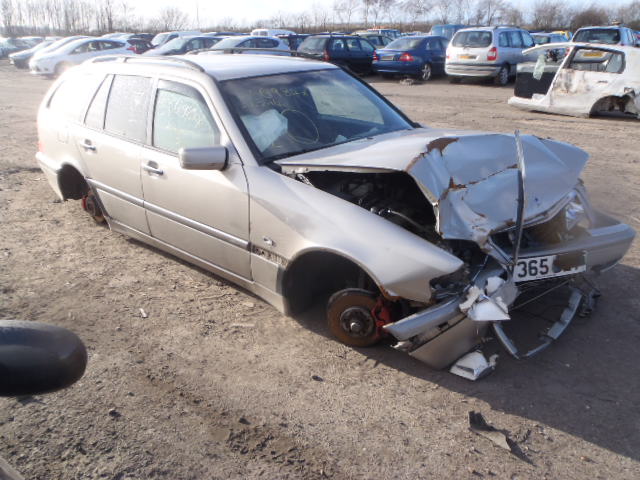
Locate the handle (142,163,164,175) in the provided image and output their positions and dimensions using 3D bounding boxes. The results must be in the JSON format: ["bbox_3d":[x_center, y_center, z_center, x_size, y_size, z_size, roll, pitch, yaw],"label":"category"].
[{"bbox_3d":[-1.018,-0.428,3.148,0.220,0.045,0.050,18,28,39],"label":"handle"}]

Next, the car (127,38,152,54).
[{"bbox_3d":[-9.005,-9.205,25.674,1.740,1.440,4.300,18,28,39],"label":"car"}]

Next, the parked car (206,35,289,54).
[{"bbox_3d":[-3.252,-7.356,20.733,1.730,1.470,4.150,19,29,41],"label":"parked car"}]

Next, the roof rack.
[{"bbox_3d":[-1.259,-1.213,3.532,1.560,0.090,0.050,18,28,39],"label":"roof rack"}]

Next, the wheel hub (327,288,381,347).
[{"bbox_3d":[0.155,0.386,2.486,0.290,0.290,0.120,18,28,39],"label":"wheel hub"}]

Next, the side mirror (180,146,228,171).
[{"bbox_3d":[-0.597,-0.427,2.672,0.225,0.125,0.115,-17,27,-36],"label":"side mirror"}]

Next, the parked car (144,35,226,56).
[{"bbox_3d":[-5.476,-7.765,21.844,1.750,1.470,4.250,19,29,41],"label":"parked car"}]

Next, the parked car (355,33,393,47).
[{"bbox_3d":[2.579,-9.862,26.858,1.730,1.550,4.350,18,28,38],"label":"parked car"}]

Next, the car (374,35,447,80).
[{"bbox_3d":[3.817,-6.449,18.264,4.520,1.430,1.730,-20,29,-41],"label":"car"}]

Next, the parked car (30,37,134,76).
[{"bbox_3d":[-9.713,-7.547,21.411,1.790,1.470,4.300,17,28,38],"label":"parked car"}]

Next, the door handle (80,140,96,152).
[{"bbox_3d":[-1.699,-0.684,3.780,0.195,0.055,0.045,18,28,40],"label":"door handle"}]

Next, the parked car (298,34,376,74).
[{"bbox_3d":[1.184,-8.035,22.313,1.740,1.480,4.500,18,28,38],"label":"parked car"}]

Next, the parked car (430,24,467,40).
[{"bbox_3d":[7.927,-10.913,28.839,4.700,1.960,1.850,-19,28,-39],"label":"parked car"}]

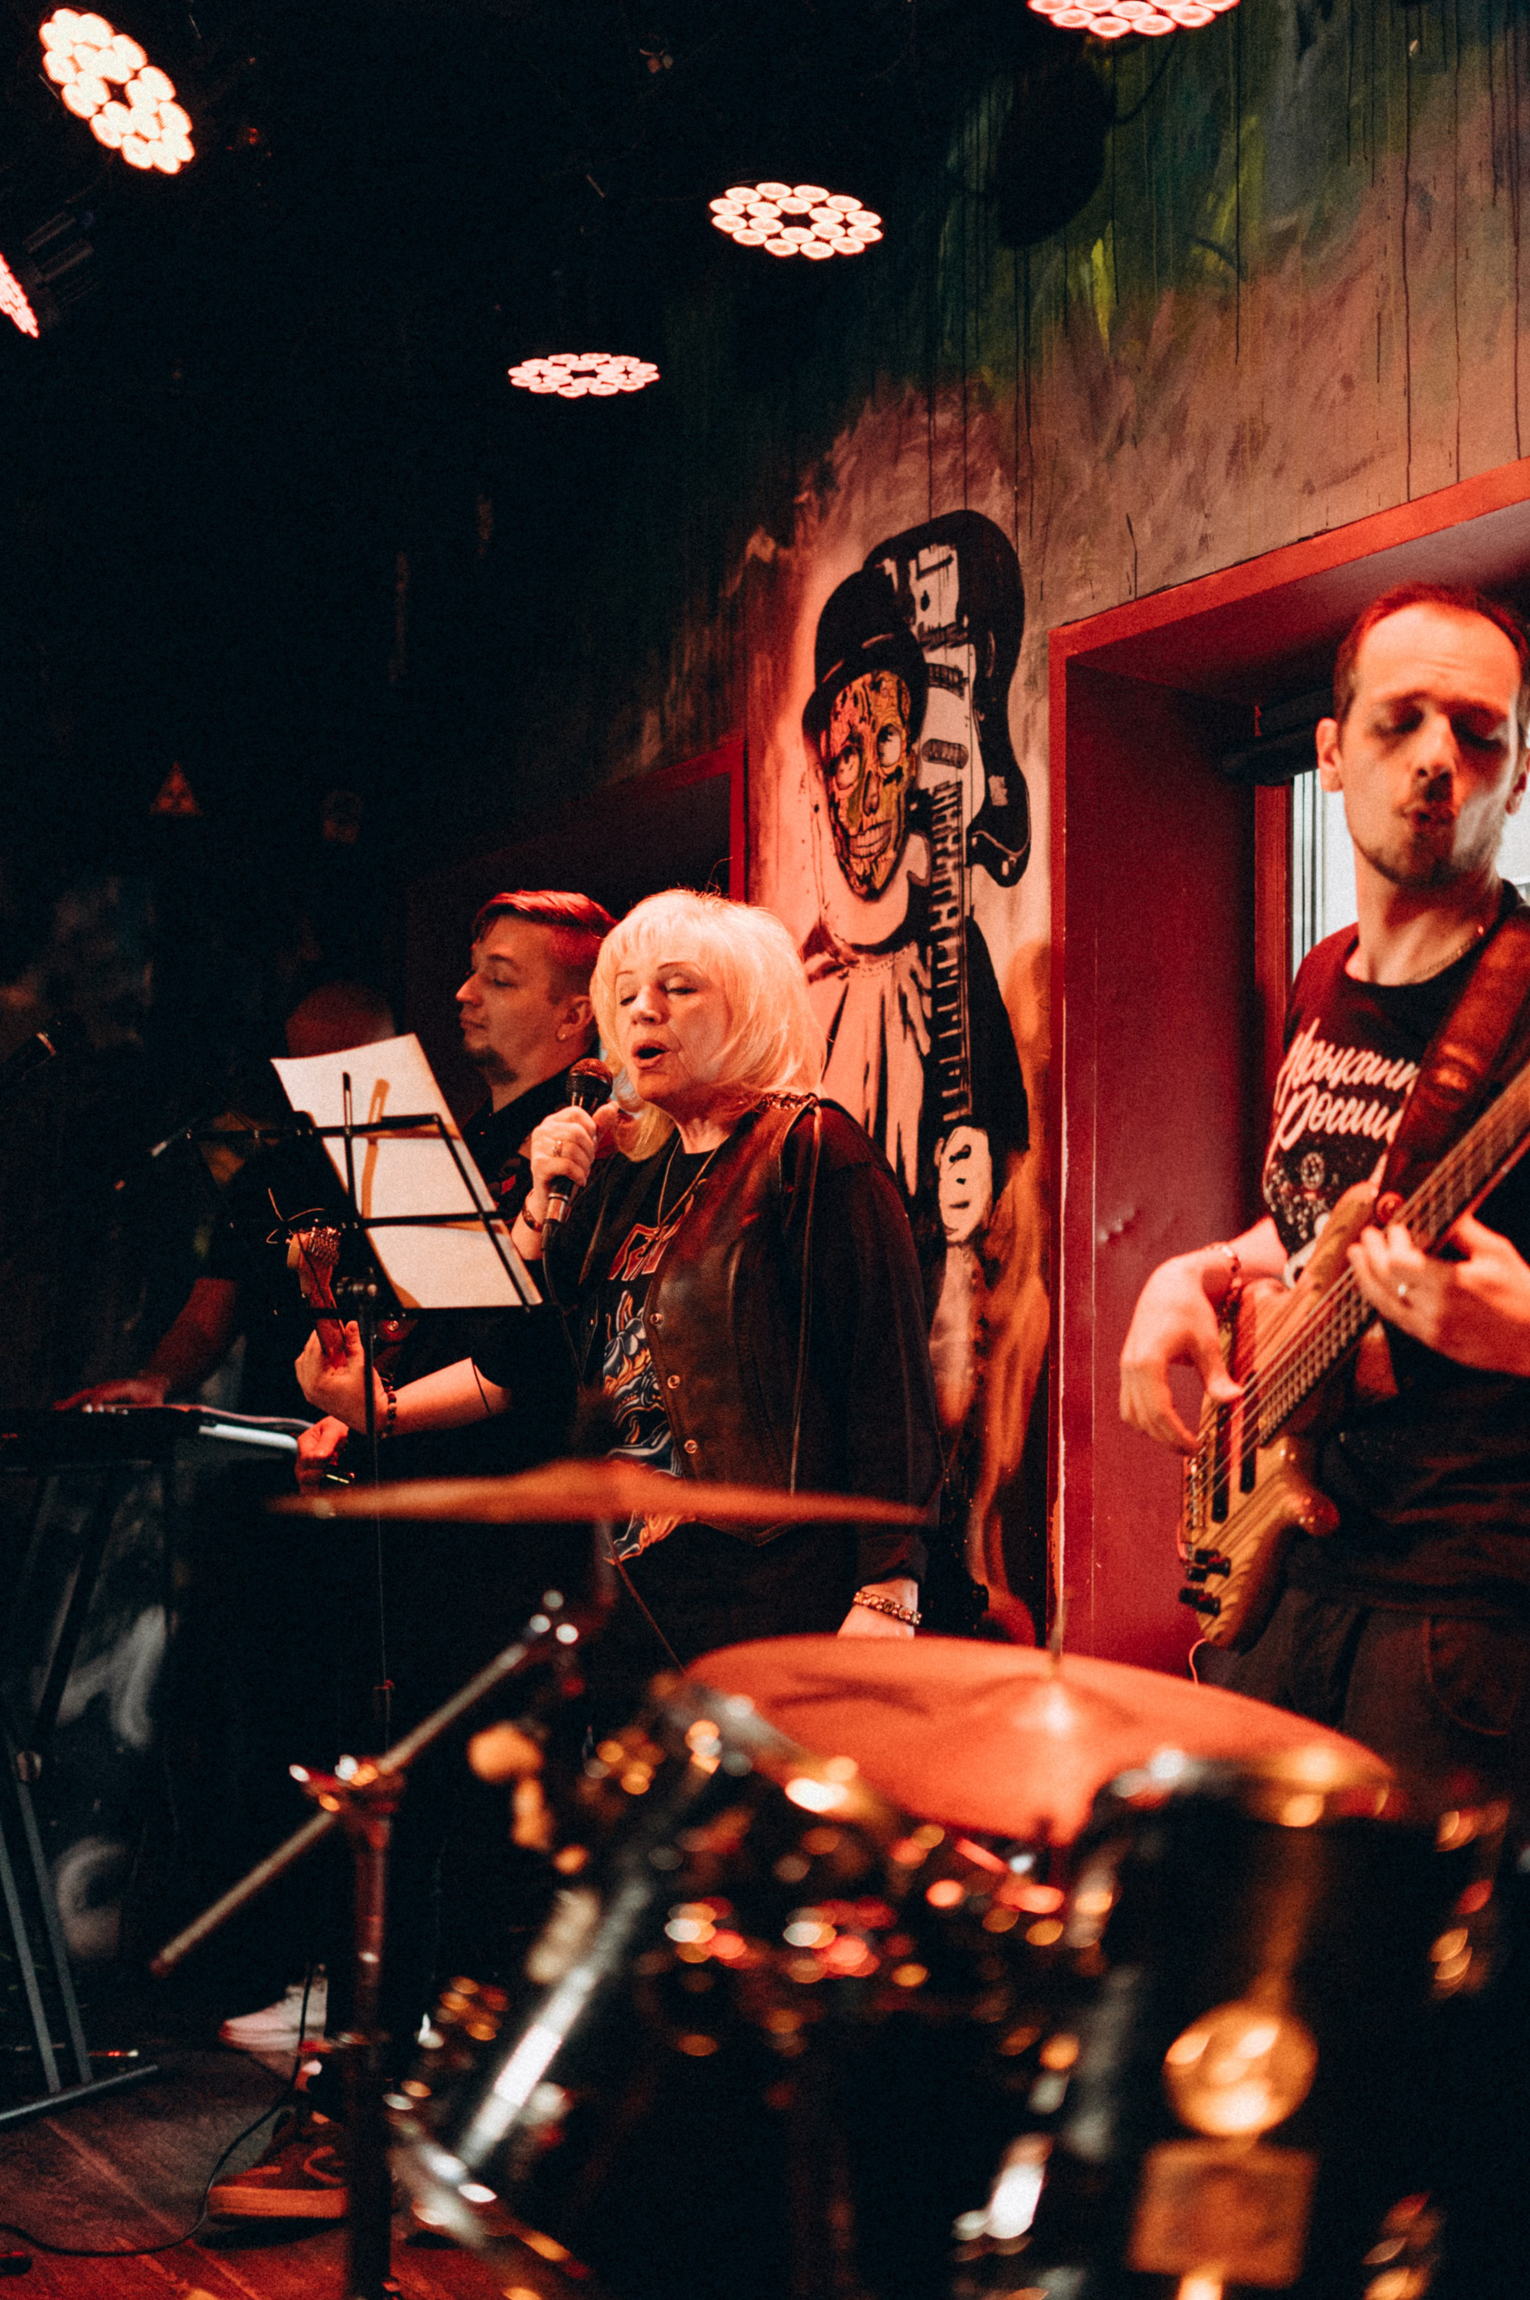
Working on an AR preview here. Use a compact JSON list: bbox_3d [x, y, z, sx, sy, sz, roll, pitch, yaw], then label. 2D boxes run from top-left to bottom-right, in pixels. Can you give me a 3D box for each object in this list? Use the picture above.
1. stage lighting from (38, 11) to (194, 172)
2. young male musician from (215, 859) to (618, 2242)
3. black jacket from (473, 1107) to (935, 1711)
[{"bbox_3d":[-0.547,-0.978,2.860,0.210,0.130,0.210,49,-25,-22],"label":"stage lighting"},{"bbox_3d":[-0.460,0.540,4.250,0.480,1.770,0.530,0,-1,-14],"label":"young male musician"},{"bbox_3d":[-0.060,0.275,3.600,0.340,0.640,0.500,2,-3,-40],"label":"black jacket"}]

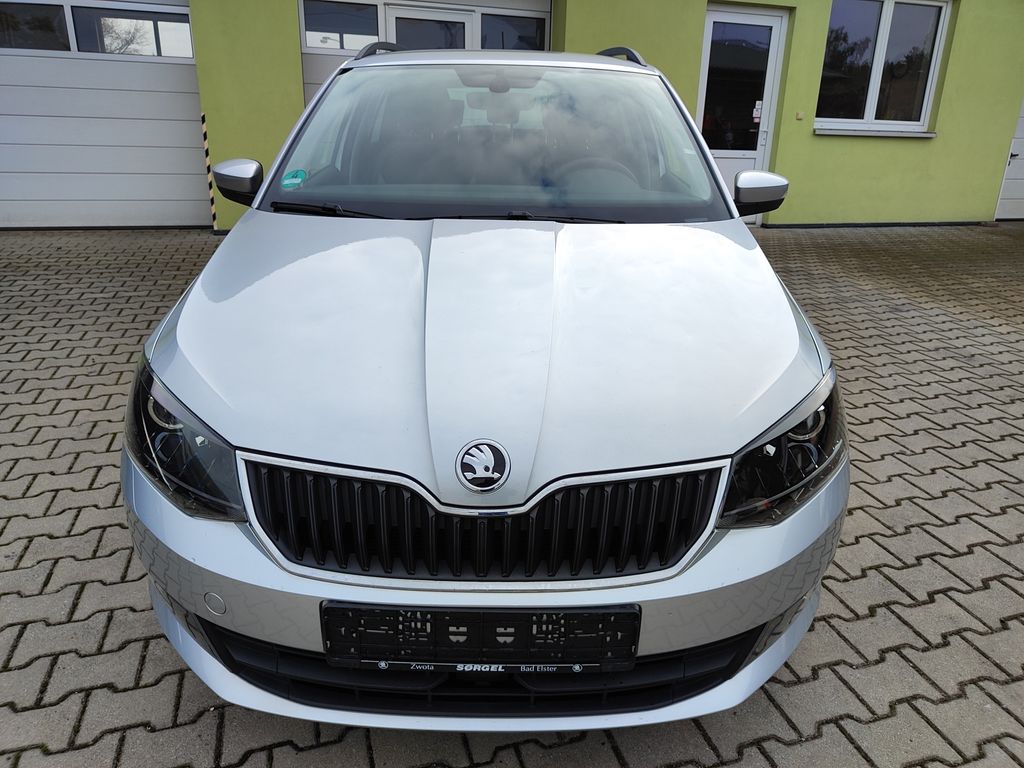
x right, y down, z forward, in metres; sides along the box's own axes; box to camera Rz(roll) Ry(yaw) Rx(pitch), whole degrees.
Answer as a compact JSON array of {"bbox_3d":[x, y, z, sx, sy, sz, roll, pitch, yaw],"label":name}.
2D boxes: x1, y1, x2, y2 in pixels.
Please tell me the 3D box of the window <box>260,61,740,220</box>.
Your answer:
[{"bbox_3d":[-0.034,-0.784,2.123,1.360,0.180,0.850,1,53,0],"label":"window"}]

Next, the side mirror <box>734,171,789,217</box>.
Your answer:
[{"bbox_3d":[0.846,-0.644,2.307,0.210,0.160,0.150,1,23,0],"label":"side mirror"}]

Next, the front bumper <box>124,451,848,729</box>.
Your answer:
[{"bbox_3d":[-0.054,0.362,1.374,1.680,0.440,0.540,1,23,0],"label":"front bumper"}]

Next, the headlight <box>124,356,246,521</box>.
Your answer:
[{"bbox_3d":[-0.660,0.092,1.356,0.400,0.190,0.480,1,23,0],"label":"headlight"}]

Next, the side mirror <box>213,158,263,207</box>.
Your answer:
[{"bbox_3d":[-0.918,-0.679,2.305,0.210,0.160,0.150,1,23,0],"label":"side mirror"}]

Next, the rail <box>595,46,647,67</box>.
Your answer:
[{"bbox_3d":[0.506,-1.614,3.385,0.070,0.090,1.750,1,23,0],"label":"rail"}]

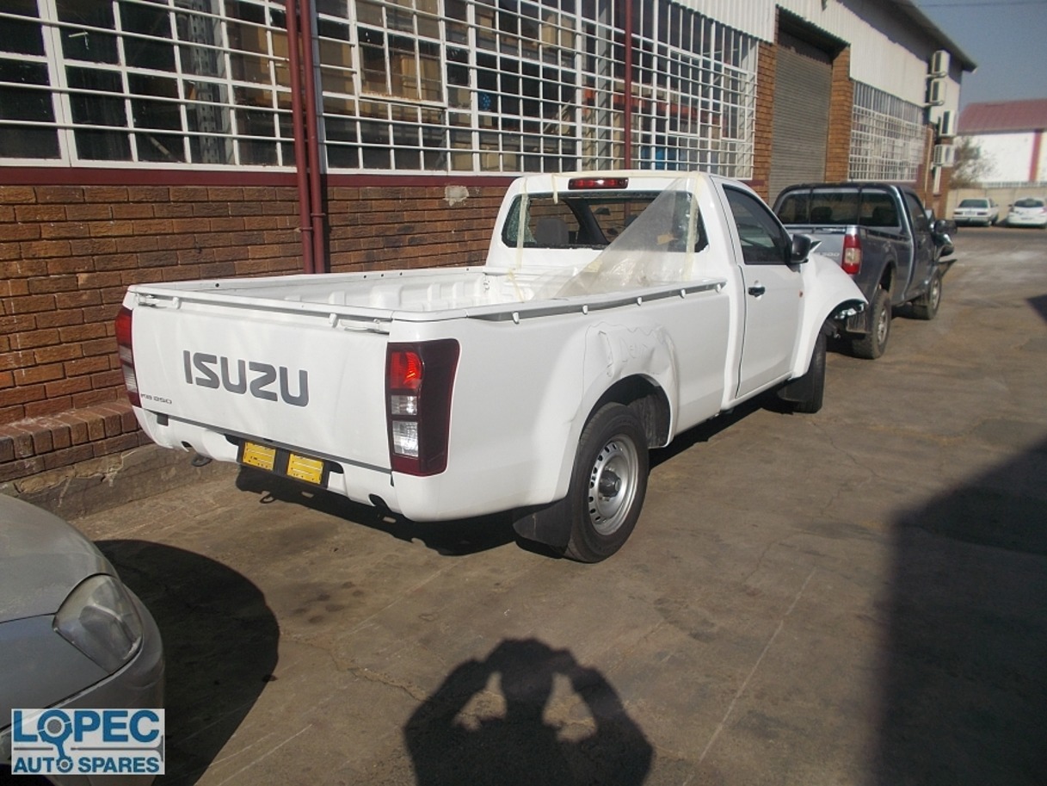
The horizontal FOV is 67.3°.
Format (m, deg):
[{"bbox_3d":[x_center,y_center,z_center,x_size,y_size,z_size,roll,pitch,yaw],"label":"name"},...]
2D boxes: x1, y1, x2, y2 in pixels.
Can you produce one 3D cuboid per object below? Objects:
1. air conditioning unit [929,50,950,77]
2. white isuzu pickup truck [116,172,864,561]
[{"bbox_3d":[10.800,-8.498,20.332,0.300,0.570,0.820,8,17,35],"label":"air conditioning unit"},{"bbox_3d":[0.454,-0.499,4.939,1.830,1.770,5.200,8,17,35],"label":"white isuzu pickup truck"}]

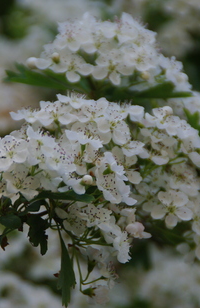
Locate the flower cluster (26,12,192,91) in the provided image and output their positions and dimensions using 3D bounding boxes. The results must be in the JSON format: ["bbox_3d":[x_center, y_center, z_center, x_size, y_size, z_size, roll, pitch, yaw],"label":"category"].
[{"bbox_3d":[0.004,-0.040,0.985,0.066,0.031,0.050,0,0,0],"label":"flower cluster"}]

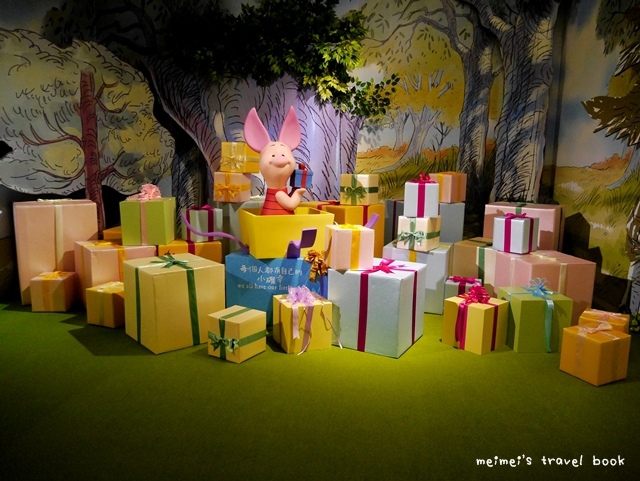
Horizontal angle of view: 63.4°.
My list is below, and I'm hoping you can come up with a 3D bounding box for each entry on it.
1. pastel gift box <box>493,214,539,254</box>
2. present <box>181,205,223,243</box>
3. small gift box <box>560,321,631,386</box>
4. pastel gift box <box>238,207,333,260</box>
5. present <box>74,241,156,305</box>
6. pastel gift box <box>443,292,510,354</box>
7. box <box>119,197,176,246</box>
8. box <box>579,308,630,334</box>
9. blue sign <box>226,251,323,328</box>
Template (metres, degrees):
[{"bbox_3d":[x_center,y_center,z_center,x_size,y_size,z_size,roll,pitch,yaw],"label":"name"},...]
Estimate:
[{"bbox_3d":[1.623,-0.054,4.289,0.261,0.276,0.261,-8,13,-43],"label":"pastel gift box"},{"bbox_3d":[-1.078,-0.150,4.764,0.272,0.272,0.272,-8,13,-44],"label":"present"},{"bbox_3d":[1.636,0.669,3.085,0.257,0.270,0.257,-4,10,-26],"label":"small gift box"},{"bbox_3d":[-0.284,-0.076,4.256,0.613,0.323,0.529,-2,10,-18],"label":"pastel gift box"},{"bbox_3d":[-1.753,0.291,4.475,0.523,0.523,0.523,-6,12,-37],"label":"present"},{"bbox_3d":[1.207,0.618,4.017,0.341,0.394,0.343,-7,12,-41],"label":"pastel gift box"},{"bbox_3d":[-1.646,-0.194,4.998,0.399,0.433,0.405,0,9,-4],"label":"box"},{"bbox_3d":[1.876,0.618,3.425,0.257,0.268,0.257,8,11,36],"label":"box"},{"bbox_3d":[-0.306,0.359,4.189,0.748,0.516,0.568,2,9,9],"label":"blue sign"}]

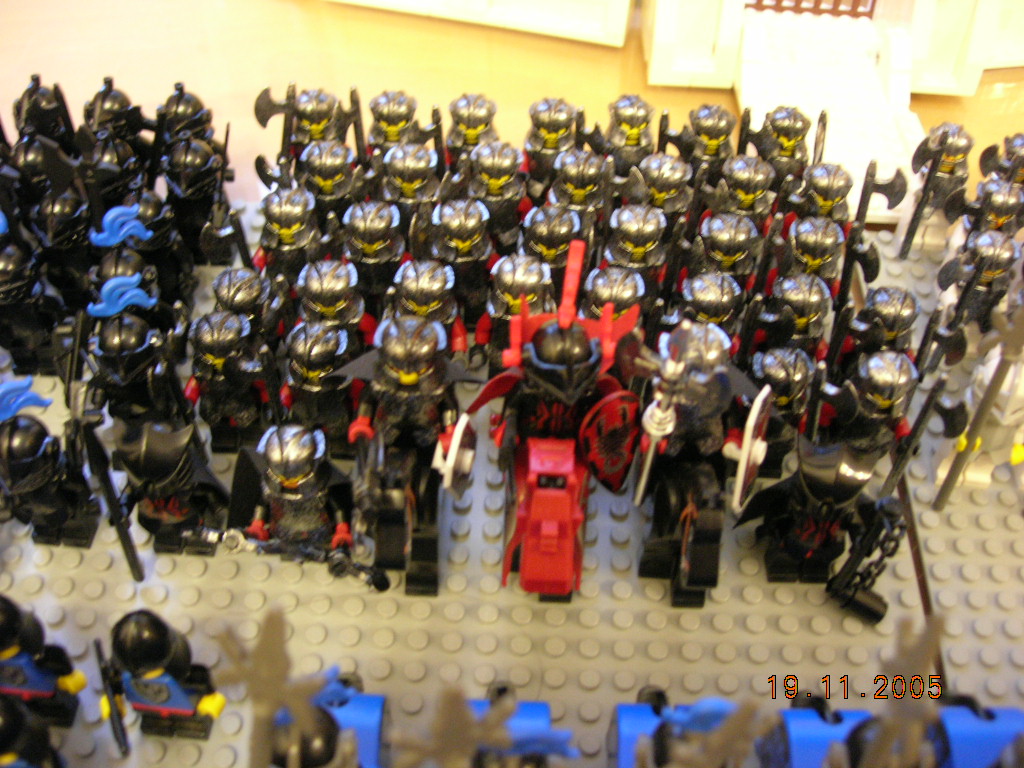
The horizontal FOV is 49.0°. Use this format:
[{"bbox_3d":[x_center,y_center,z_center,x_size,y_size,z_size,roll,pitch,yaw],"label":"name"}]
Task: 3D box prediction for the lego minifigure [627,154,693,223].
[{"bbox_3d":[0.043,-0.047,0.329,0.023,0.042,0.015,5,49,2],"label":"lego minifigure"}]

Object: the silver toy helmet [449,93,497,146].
[{"bbox_3d":[-0.012,-0.079,0.334,0.014,0.014,0.014,3,49,0],"label":"silver toy helmet"}]

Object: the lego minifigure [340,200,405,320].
[{"bbox_3d":[-0.037,-0.032,0.311,0.024,0.043,0.016,3,49,0],"label":"lego minifigure"}]

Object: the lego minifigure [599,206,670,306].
[{"bbox_3d":[0.034,-0.031,0.318,0.023,0.042,0.014,3,48,1],"label":"lego minifigure"}]

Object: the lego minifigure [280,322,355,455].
[{"bbox_3d":[-0.048,0.002,0.286,0.023,0.042,0.014,3,48,1],"label":"lego minifigure"}]

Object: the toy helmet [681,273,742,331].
[{"bbox_3d":[0.050,-0.021,0.285,0.015,0.014,0.015,-8,50,-9],"label":"toy helmet"}]

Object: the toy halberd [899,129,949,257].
[{"bbox_3d":[0.121,-0.054,0.337,0.004,0.048,0.012,32,55,27],"label":"toy halberd"}]

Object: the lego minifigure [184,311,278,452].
[{"bbox_3d":[-0.072,0.000,0.287,0.023,0.042,0.014,3,48,1],"label":"lego minifigure"}]

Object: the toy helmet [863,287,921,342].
[{"bbox_3d":[0.097,-0.018,0.289,0.015,0.014,0.014,3,48,1],"label":"toy helmet"}]

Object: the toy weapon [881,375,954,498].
[{"bbox_3d":[0.101,0.017,0.273,0.004,0.048,0.012,-30,57,-26],"label":"toy weapon"}]

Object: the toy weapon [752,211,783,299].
[{"bbox_3d":[0.069,-0.025,0.306,0.004,0.050,0.013,-18,52,-17],"label":"toy weapon"}]

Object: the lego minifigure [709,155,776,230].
[{"bbox_3d":[0.067,-0.048,0.334,0.023,0.042,0.014,3,48,1],"label":"lego minifigure"}]

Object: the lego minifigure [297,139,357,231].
[{"bbox_3d":[-0.052,-0.050,0.327,0.024,0.043,0.016,3,49,0],"label":"lego minifigure"}]

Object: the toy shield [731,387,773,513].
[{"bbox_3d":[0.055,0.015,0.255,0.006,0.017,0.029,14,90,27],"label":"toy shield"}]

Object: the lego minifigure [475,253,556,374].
[{"bbox_3d":[0.002,-0.016,0.303,0.023,0.042,0.014,3,48,1],"label":"lego minifigure"}]

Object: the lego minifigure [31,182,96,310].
[{"bbox_3d":[-0.121,-0.035,0.311,0.024,0.043,0.016,3,49,0],"label":"lego minifigure"}]

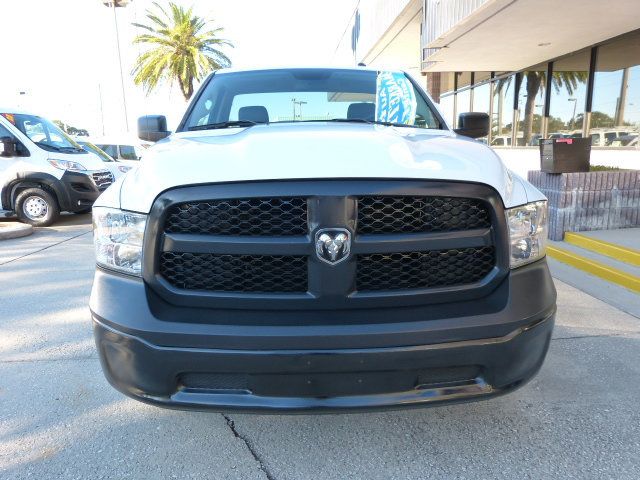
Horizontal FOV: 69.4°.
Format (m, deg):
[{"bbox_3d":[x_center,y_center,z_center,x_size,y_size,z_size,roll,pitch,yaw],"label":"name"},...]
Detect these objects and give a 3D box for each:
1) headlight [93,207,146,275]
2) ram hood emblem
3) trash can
[{"bbox_3d":[-0.818,-0.003,1.858,0.320,0.265,0.300,-1,11,-2],"label":"headlight"},{"bbox_3d":[0.049,0.023,1.617,0.120,0.128,0.030,-1,11,-2],"label":"ram hood emblem"},{"bbox_3d":[3.088,-1.061,5.817,0.505,0.425,0.277,-2,11,-7],"label":"trash can"}]

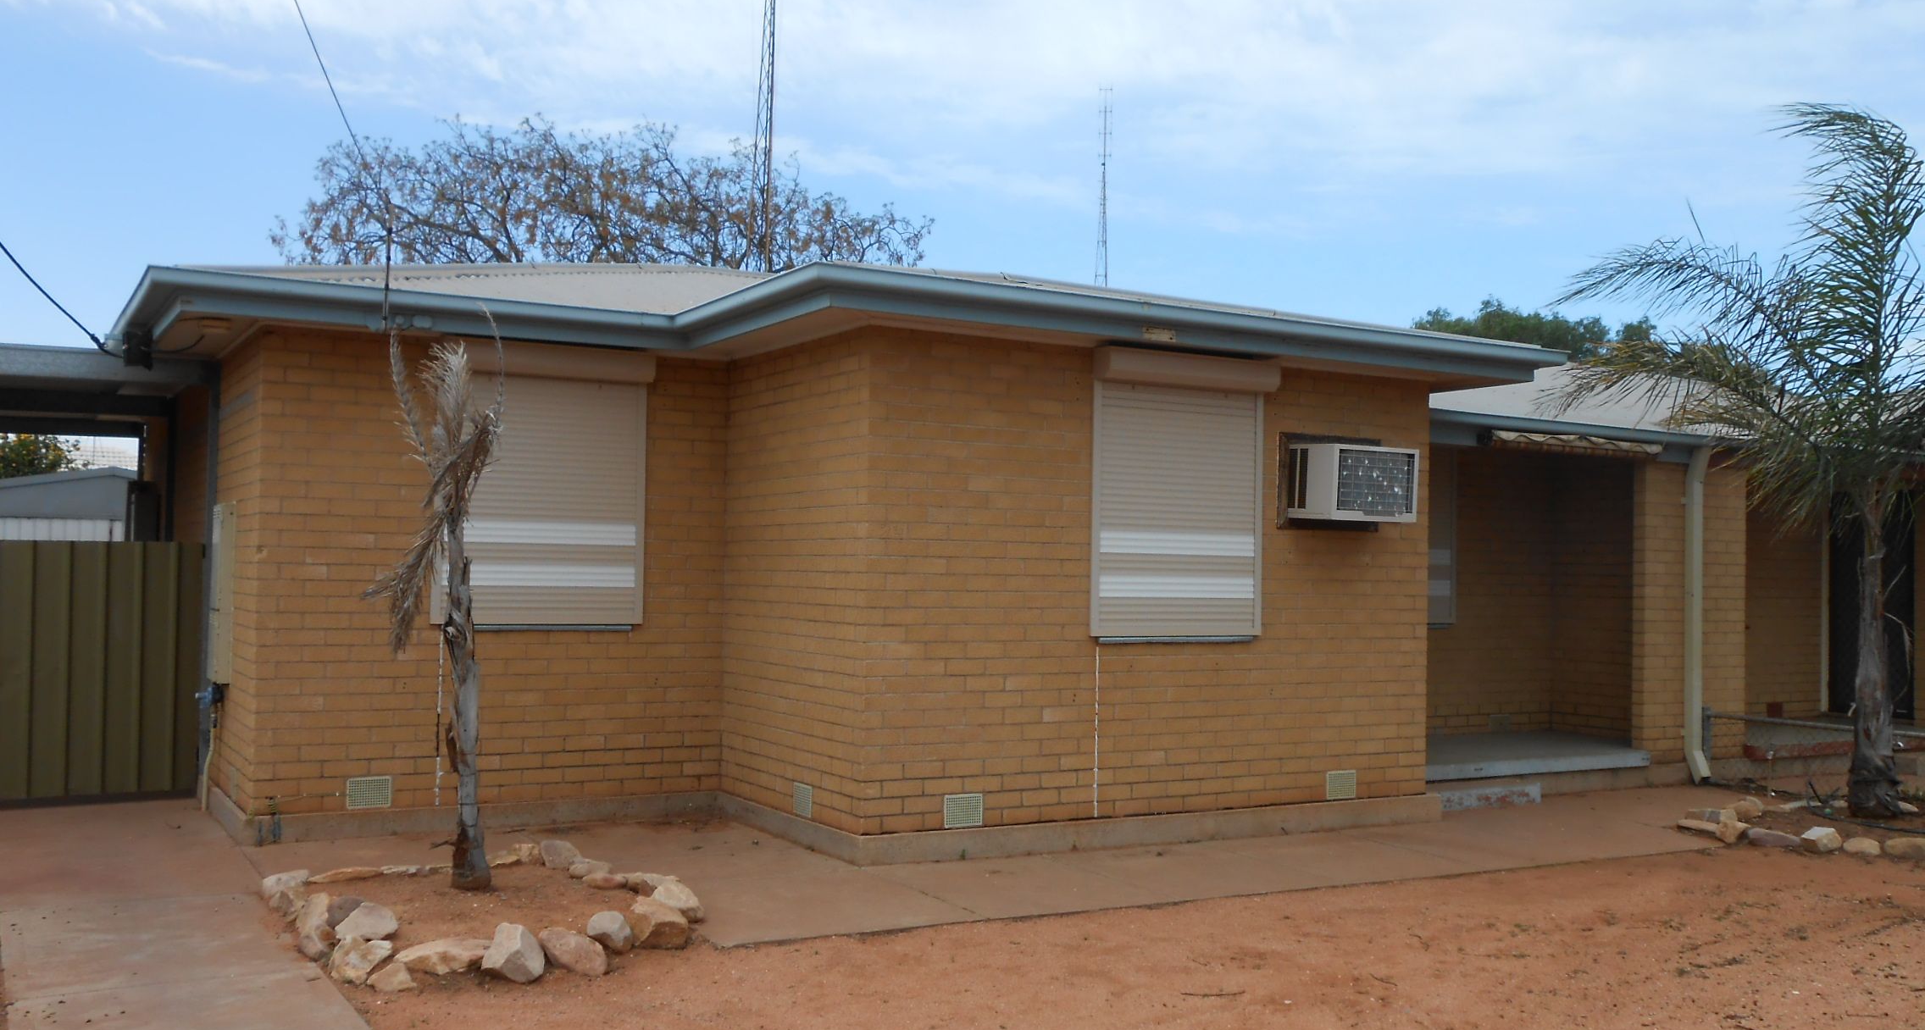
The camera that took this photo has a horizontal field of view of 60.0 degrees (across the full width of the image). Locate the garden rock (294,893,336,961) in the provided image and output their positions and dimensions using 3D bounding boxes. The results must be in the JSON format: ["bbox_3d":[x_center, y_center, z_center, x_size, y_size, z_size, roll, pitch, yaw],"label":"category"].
[{"bbox_3d":[-2.460,1.563,6.341,0.150,0.180,0.320,2,-2,-21],"label":"garden rock"}]

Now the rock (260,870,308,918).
[{"bbox_3d":[-2.864,1.602,7.047,0.190,0.140,0.260,2,-2,-22],"label":"rock"}]

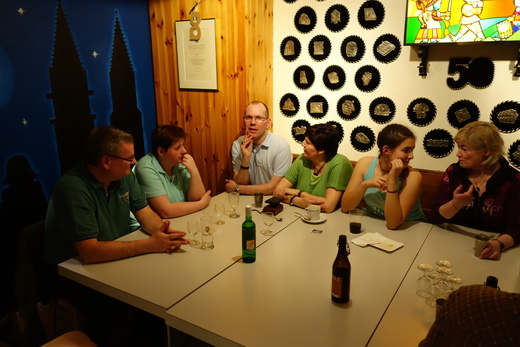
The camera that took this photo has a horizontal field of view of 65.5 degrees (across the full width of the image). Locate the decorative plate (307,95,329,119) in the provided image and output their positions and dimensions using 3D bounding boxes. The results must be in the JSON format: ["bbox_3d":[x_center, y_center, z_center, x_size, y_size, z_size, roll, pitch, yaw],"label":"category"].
[{"bbox_3d":[0.433,-0.495,3.023,0.183,0.183,0.016,9,18,31],"label":"decorative plate"}]

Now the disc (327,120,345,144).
[{"bbox_3d":[0.541,-0.300,3.005,0.183,0.183,0.016,9,18,31],"label":"disc"}]

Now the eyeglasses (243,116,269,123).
[{"bbox_3d":[-0.027,-0.363,2.697,0.140,0.040,0.135,5,16,19],"label":"eyeglasses"}]

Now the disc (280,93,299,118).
[{"bbox_3d":[0.238,-0.547,3.221,0.187,0.187,0.020,9,18,31],"label":"disc"}]

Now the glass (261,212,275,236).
[{"bbox_3d":[0.046,0.272,2.171,0.063,0.113,0.063,0,15,0],"label":"glass"}]

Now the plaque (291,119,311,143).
[{"bbox_3d":[0.331,-0.321,3.136,0.183,0.183,0.016,9,18,31],"label":"plaque"}]

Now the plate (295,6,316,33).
[{"bbox_3d":[0.338,-1.136,2.992,0.187,0.187,0.020,9,18,31],"label":"plate"}]

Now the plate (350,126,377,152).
[{"bbox_3d":[0.752,-0.257,2.960,0.187,0.187,0.020,9,18,31],"label":"plate"}]

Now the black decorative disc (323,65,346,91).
[{"bbox_3d":[0.546,-0.704,2.973,0.187,0.187,0.020,9,18,31],"label":"black decorative disc"}]

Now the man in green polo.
[{"bbox_3d":[-0.803,0.419,2.258,0.580,1.310,0.780,-14,20,-41],"label":"man in green polo"}]

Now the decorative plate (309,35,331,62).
[{"bbox_3d":[0.453,-0.934,3.026,0.190,0.190,0.020,9,18,31],"label":"decorative plate"}]

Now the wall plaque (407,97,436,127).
[{"bbox_3d":[1.078,-0.411,2.700,0.187,0.187,0.020,9,18,31],"label":"wall plaque"}]

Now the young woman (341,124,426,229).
[{"bbox_3d":[0.772,0.339,2.490,0.500,1.280,0.660,9,18,31],"label":"young woman"}]

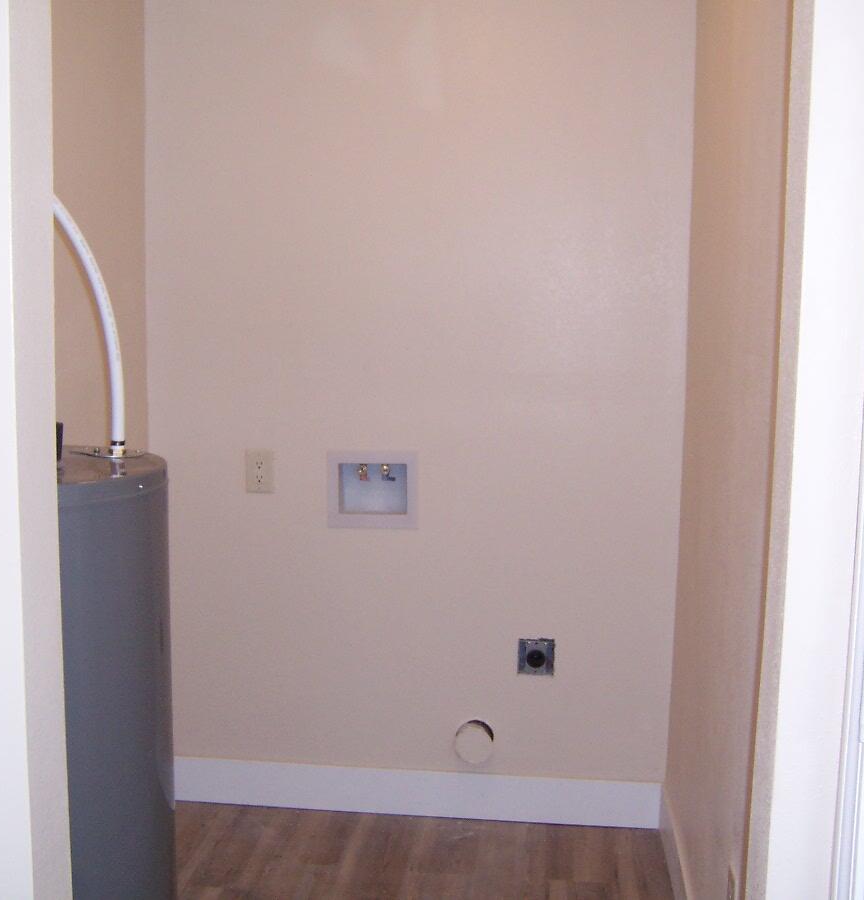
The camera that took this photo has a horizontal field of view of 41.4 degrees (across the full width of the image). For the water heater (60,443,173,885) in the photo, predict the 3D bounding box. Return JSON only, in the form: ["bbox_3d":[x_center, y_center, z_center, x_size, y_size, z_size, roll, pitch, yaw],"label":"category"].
[{"bbox_3d":[-0.730,0.579,2.057,0.490,1.115,0.490,2,7,6],"label":"water heater"}]

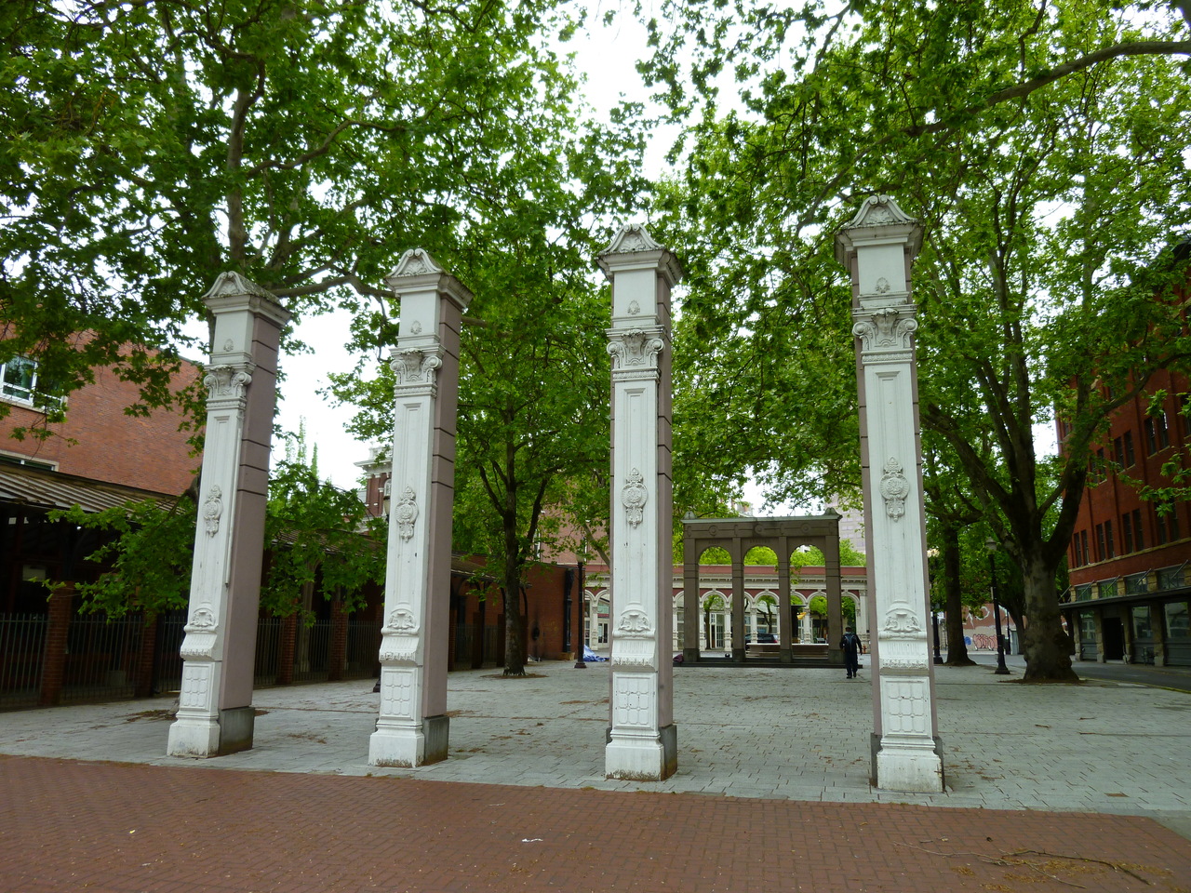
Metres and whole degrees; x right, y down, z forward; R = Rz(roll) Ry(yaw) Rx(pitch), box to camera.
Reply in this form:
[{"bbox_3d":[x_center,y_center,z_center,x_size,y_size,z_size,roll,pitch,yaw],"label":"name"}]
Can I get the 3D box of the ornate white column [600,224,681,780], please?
[{"bbox_3d":[0.541,0.552,10.123,0.814,6.273,0.837,-3,-12,15],"label":"ornate white column"}]

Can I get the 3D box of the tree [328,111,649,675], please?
[{"bbox_3d":[-3.443,-0.904,32.421,10.428,18.328,10.112,-3,-12,15],"label":"tree"}]

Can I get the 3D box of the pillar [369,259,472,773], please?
[{"bbox_3d":[-2.210,0.683,10.872,0.814,6.273,0.837,-3,-12,15],"label":"pillar"}]

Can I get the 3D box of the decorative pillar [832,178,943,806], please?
[{"bbox_3d":[3.226,0.399,9.411,0.814,6.273,0.837,-3,-12,15],"label":"decorative pillar"}]

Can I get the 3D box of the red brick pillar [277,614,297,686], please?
[{"bbox_3d":[-8.701,5.565,24.277,0.316,2.212,0.316,-3,-12,15],"label":"red brick pillar"}]

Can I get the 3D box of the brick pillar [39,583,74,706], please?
[{"bbox_3d":[-10.959,4.041,17.540,0.316,2.354,0.316,-3,-12,15],"label":"brick pillar"}]

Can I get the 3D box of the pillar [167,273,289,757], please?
[{"bbox_3d":[-4.910,0.817,11.601,0.814,6.273,0.837,-3,-12,15],"label":"pillar"}]

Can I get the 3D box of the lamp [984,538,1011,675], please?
[{"bbox_3d":[14.715,5.850,31.744,0.474,4.930,0.474,-3,-12,15],"label":"lamp"}]

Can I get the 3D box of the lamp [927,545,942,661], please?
[{"bbox_3d":[14.868,7.011,37.828,0.474,4.977,0.474,-3,-12,15],"label":"lamp"}]

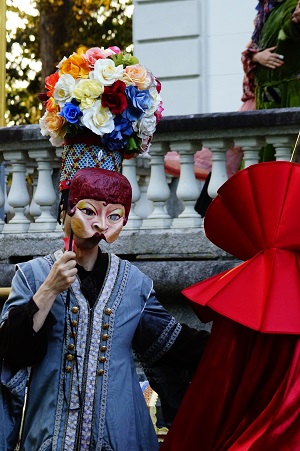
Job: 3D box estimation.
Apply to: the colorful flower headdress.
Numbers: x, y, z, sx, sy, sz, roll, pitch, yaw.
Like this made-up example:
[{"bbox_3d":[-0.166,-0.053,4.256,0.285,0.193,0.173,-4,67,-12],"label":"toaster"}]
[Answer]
[{"bbox_3d":[-0.144,-0.369,5.050,0.365,0.320,0.360,5,-1,0],"label":"colorful flower headdress"}]

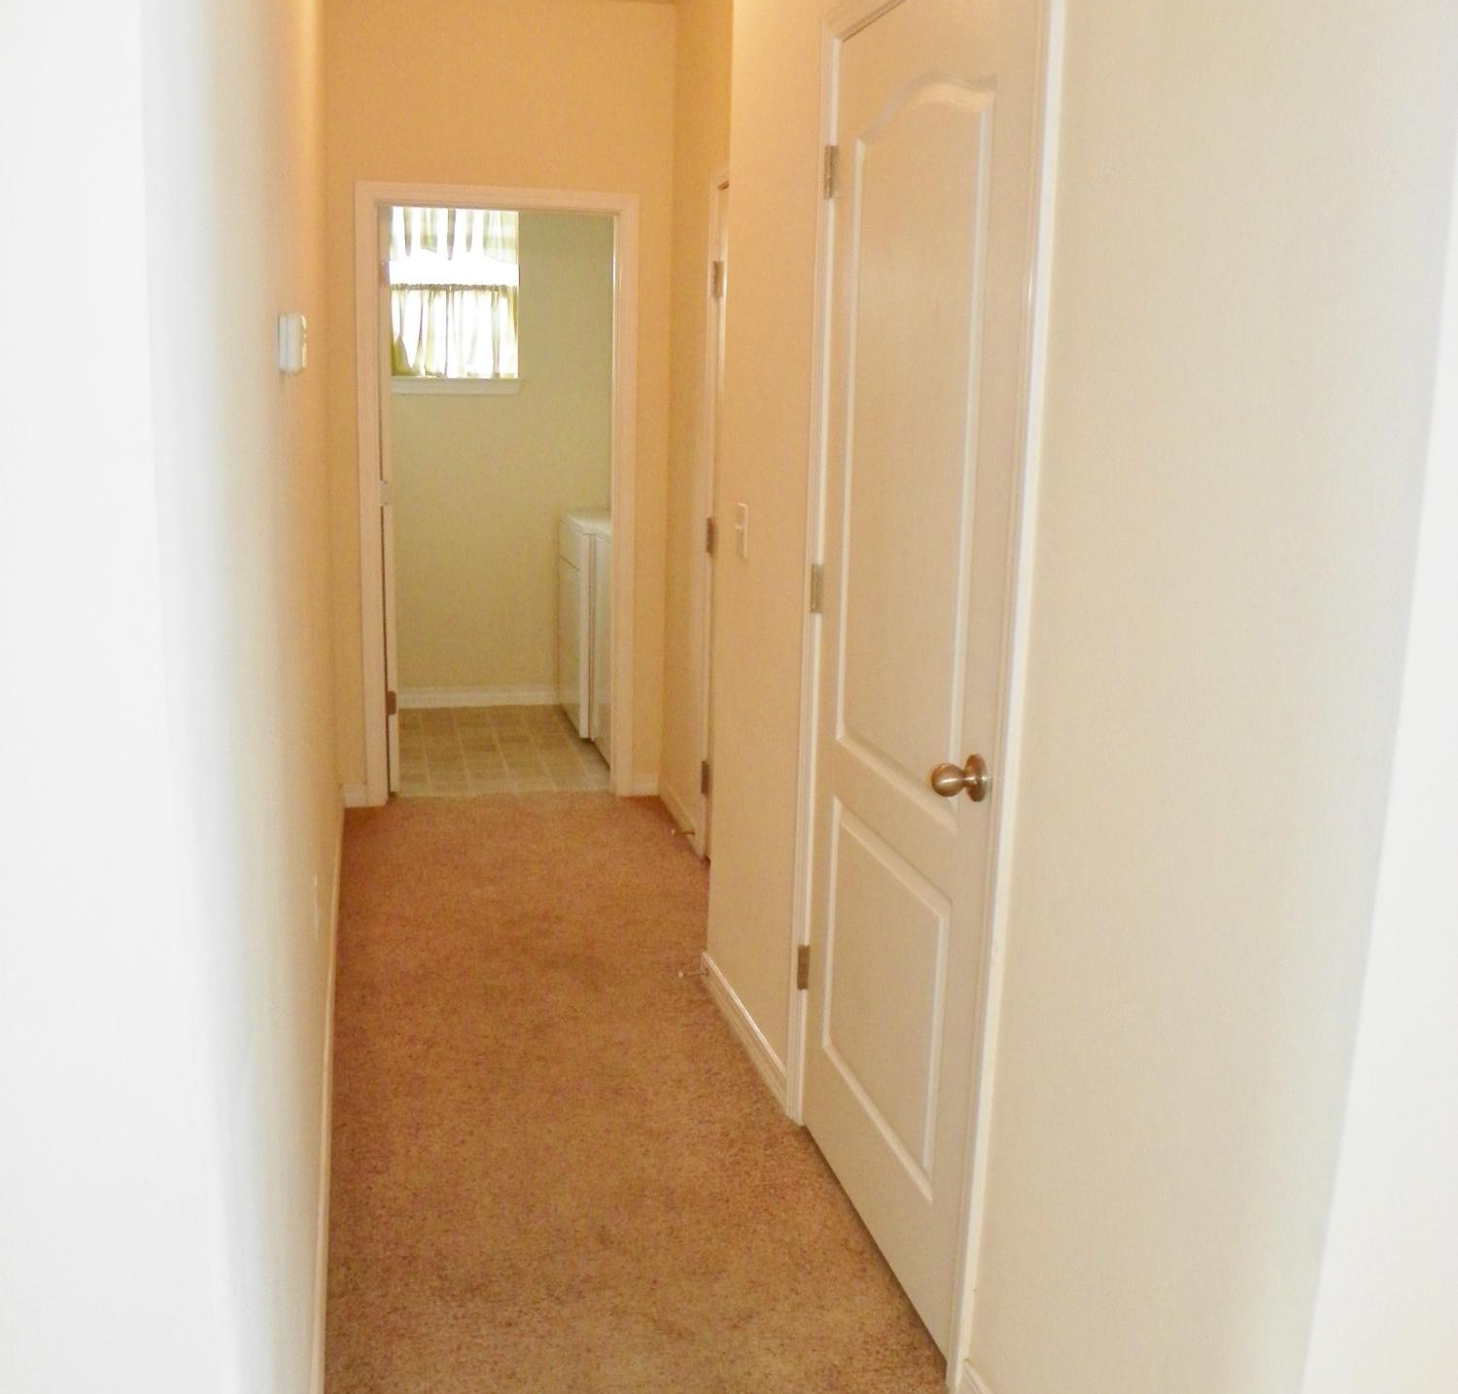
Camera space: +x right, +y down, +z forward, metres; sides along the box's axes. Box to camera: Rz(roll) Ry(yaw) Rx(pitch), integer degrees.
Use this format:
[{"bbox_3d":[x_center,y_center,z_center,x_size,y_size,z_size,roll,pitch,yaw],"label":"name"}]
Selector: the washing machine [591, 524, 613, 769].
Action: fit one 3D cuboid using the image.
[{"bbox_3d":[-0.166,-0.218,5.883,0.670,0.980,0.680,-1,12,-14],"label":"washing machine"}]

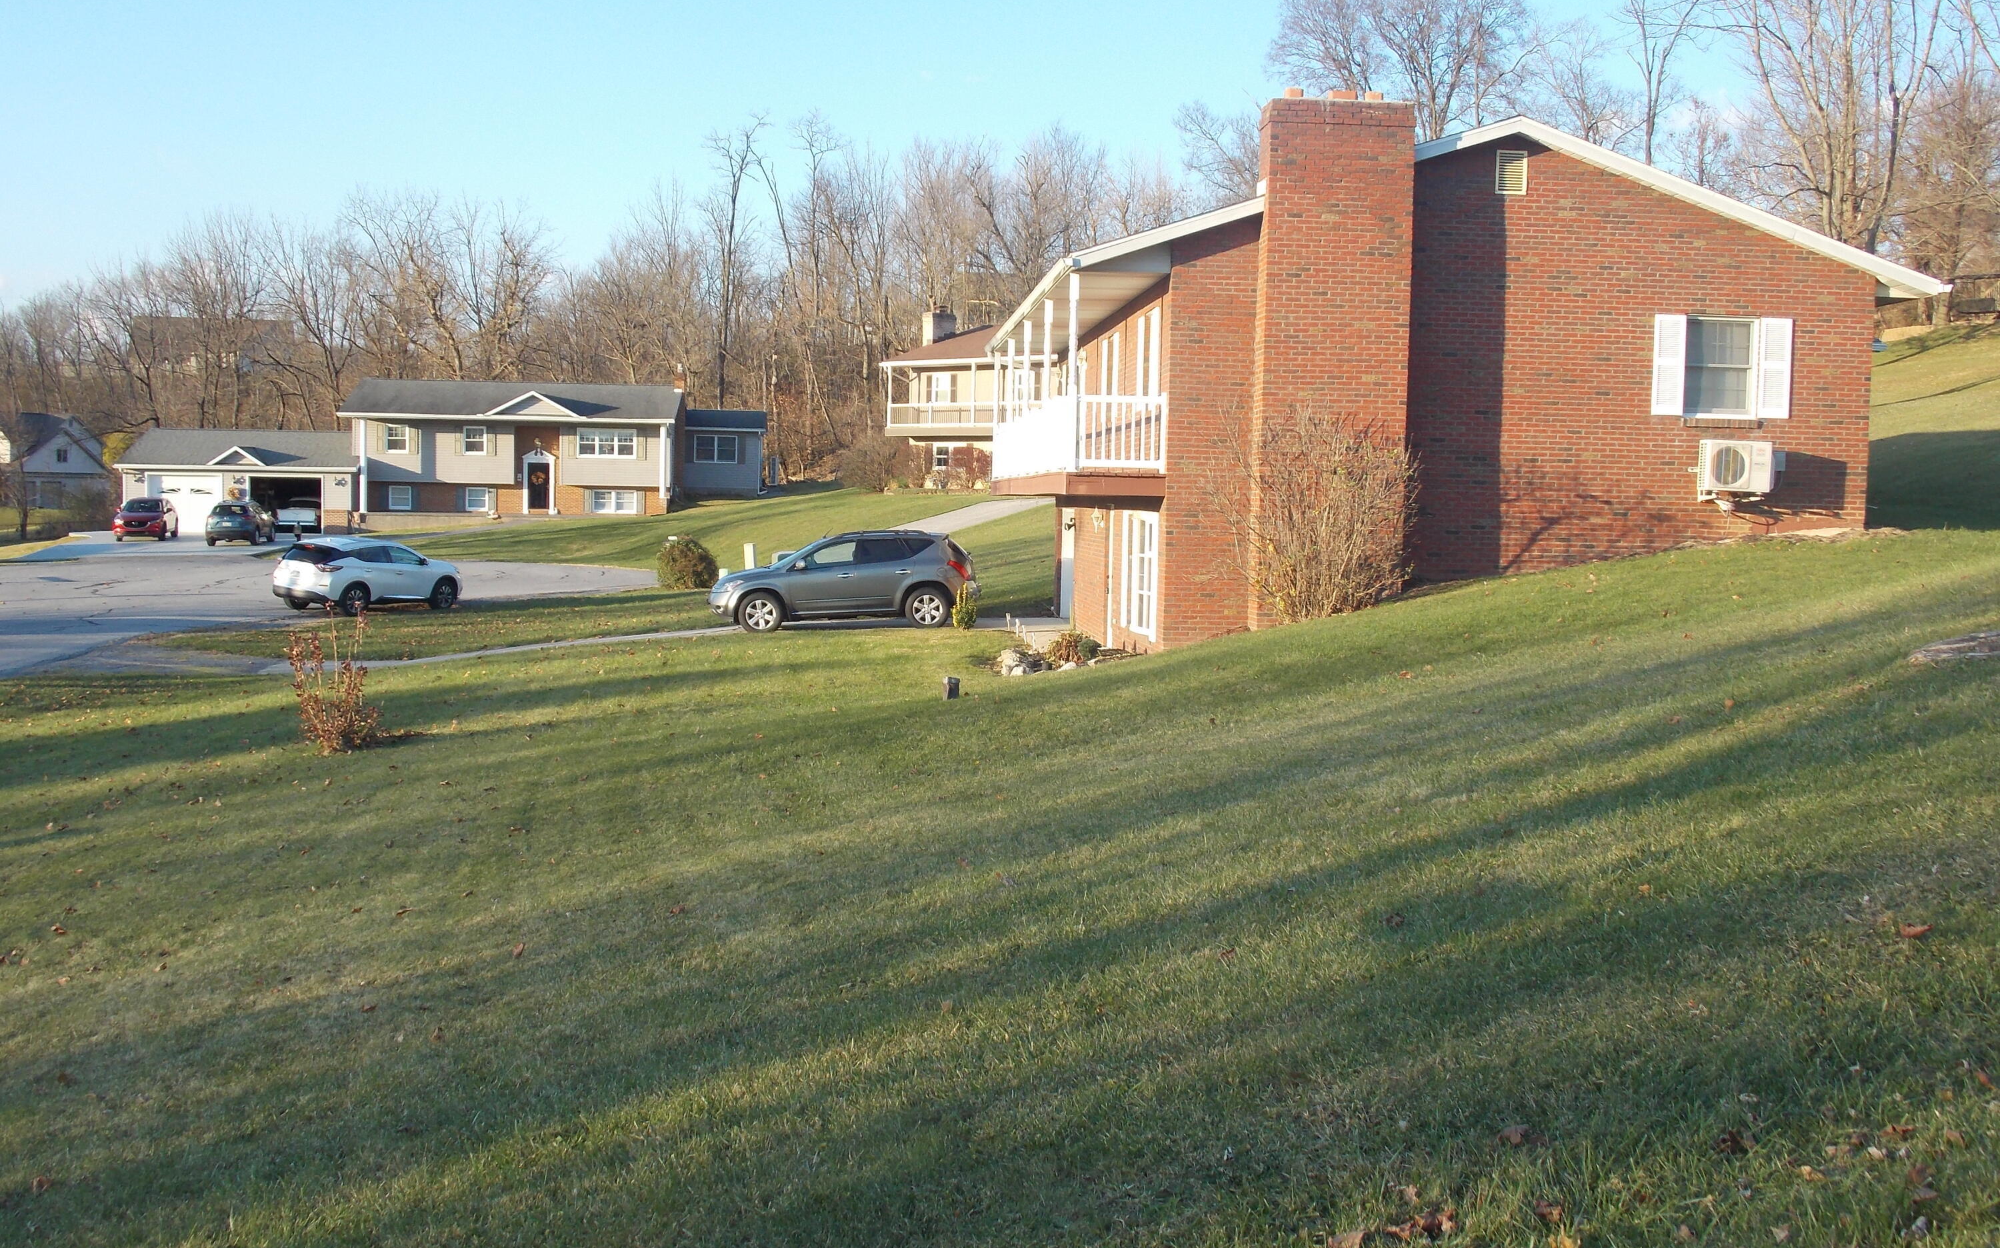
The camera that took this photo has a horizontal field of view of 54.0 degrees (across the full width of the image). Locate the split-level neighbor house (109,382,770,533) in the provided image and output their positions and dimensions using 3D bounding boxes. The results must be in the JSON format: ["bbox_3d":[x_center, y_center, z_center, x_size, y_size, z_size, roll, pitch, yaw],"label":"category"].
[{"bbox_3d":[-24.442,-7.658,89.906,27.539,7.029,10.400,1,4,-4],"label":"split-level neighbor house"}]

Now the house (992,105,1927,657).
[{"bbox_3d":[5.531,-3.049,29.243,10.668,6.912,13.050,1,4,-4],"label":"house"}]

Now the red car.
[{"bbox_3d":[-34.341,-4.223,79.000,1.860,1.670,4.550,0,4,-14],"label":"red car"}]

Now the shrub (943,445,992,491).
[{"bbox_3d":[-1.264,-6.134,77.500,1.850,1.800,1.750,1,4,-4],"label":"shrub"}]

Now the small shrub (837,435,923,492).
[{"bbox_3d":[-4.747,-6.349,77.500,3.300,2.200,2.800,1,4,-4],"label":"small shrub"}]

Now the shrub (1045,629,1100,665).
[{"bbox_3d":[0.937,0.295,25.600,0.700,0.500,0.680,1,4,-4],"label":"shrub"}]

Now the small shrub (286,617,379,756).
[{"bbox_3d":[-6.859,0.627,20.219,1.000,1.450,1.000,1,4,-4],"label":"small shrub"}]

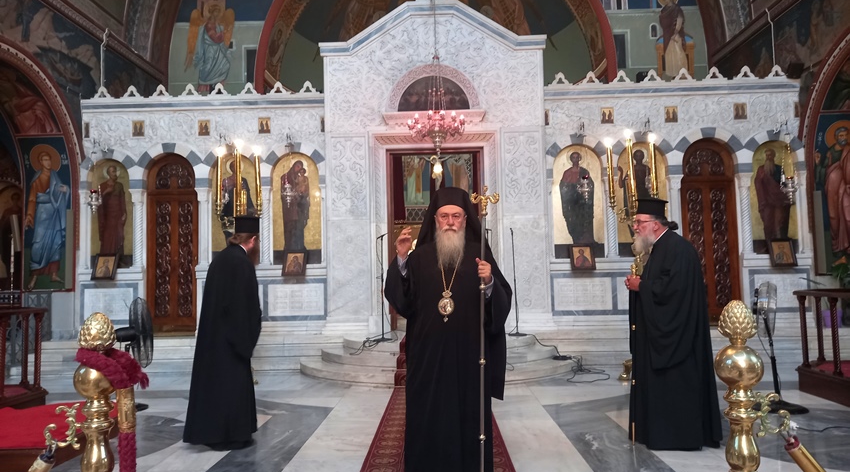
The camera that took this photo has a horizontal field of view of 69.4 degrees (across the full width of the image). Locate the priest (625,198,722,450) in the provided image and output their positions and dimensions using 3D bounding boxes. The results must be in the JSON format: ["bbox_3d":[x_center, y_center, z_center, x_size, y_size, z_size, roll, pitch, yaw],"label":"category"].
[{"bbox_3d":[1.952,0.646,4.873,0.690,1.902,0.570,-2,-4,8],"label":"priest"}]

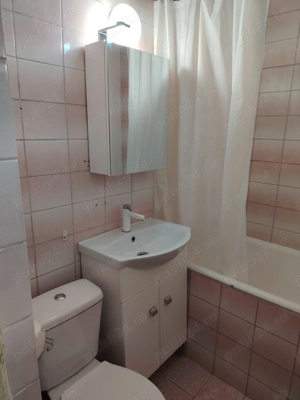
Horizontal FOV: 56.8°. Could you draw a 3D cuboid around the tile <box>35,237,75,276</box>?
[{"bbox_3d":[-0.451,0.256,1.323,0.010,0.150,0.198,13,19,40],"label":"tile"}]

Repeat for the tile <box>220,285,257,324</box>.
[{"bbox_3d":[0.466,0.547,1.464,0.200,0.150,0.010,13,19,41],"label":"tile"}]

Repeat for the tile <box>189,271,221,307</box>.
[{"bbox_3d":[0.318,0.512,1.596,0.200,0.150,0.010,13,19,41],"label":"tile"}]

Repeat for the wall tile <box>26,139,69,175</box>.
[{"bbox_3d":[-0.444,-0.186,1.211,0.010,0.150,0.200,13,19,40],"label":"wall tile"}]

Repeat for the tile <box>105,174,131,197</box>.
[{"bbox_3d":[-0.178,-0.107,1.536,0.010,0.150,0.198,13,19,40],"label":"tile"}]

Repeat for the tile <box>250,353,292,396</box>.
[{"bbox_3d":[0.604,0.871,1.395,0.198,0.150,0.010,13,19,40],"label":"tile"}]

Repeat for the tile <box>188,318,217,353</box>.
[{"bbox_3d":[0.314,0.810,1.670,0.200,0.150,0.010,13,19,41],"label":"tile"}]

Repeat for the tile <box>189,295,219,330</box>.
[{"bbox_3d":[0.307,0.654,1.617,0.200,0.150,0.010,13,19,40],"label":"tile"}]

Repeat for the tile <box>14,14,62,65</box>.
[{"bbox_3d":[-0.437,-0.628,1.098,0.010,0.150,0.198,13,19,40],"label":"tile"}]

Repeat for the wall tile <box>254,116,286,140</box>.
[{"bbox_3d":[0.822,-0.493,1.893,0.200,0.150,0.010,13,19,41],"label":"wall tile"}]

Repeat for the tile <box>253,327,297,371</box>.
[{"bbox_3d":[0.606,0.724,1.357,0.198,0.150,0.010,13,19,40],"label":"tile"}]

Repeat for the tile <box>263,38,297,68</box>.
[{"bbox_3d":[0.821,-0.930,1.764,0.200,0.150,0.010,13,19,40],"label":"tile"}]

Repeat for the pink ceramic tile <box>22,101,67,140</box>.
[{"bbox_3d":[-0.445,-0.336,1.181,0.010,0.150,0.200,13,19,41],"label":"pink ceramic tile"}]

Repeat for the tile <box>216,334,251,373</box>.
[{"bbox_3d":[0.456,0.836,1.524,0.198,0.150,0.010,13,19,40],"label":"tile"}]

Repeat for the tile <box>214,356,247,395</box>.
[{"bbox_3d":[0.451,0.977,1.560,0.200,0.138,0.010,13,19,40],"label":"tile"}]

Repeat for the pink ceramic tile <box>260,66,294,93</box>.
[{"bbox_3d":[0.819,-0.783,1.801,0.200,0.150,0.010,13,19,40],"label":"pink ceramic tile"}]

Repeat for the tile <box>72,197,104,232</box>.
[{"bbox_3d":[-0.315,0.074,1.430,0.010,0.150,0.198,13,19,40],"label":"tile"}]

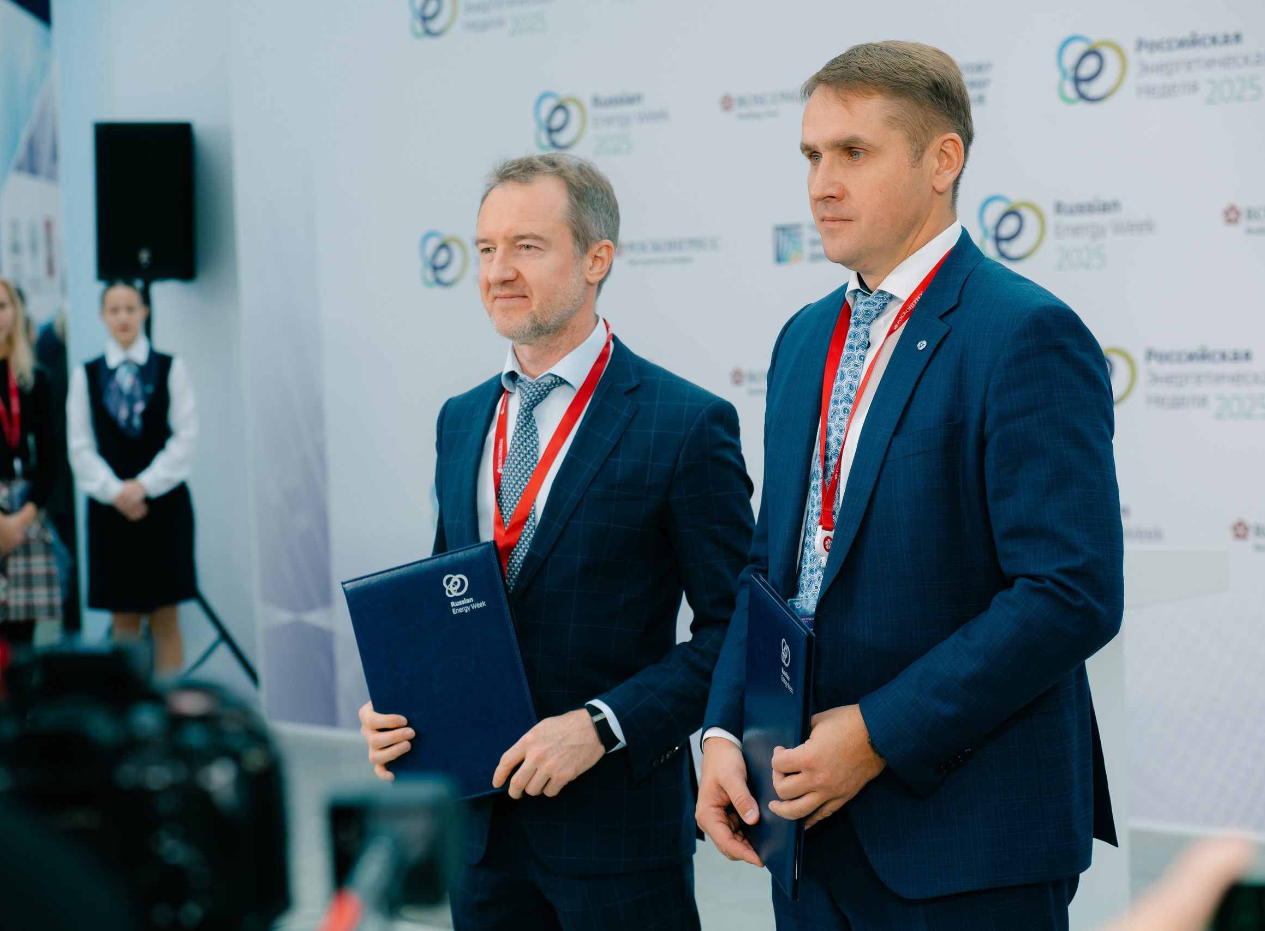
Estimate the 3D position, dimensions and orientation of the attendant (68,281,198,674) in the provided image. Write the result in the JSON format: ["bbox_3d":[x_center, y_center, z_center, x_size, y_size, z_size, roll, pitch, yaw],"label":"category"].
[{"bbox_3d":[-1.718,0.197,9.452,0.470,1.670,0.310,-3,4,-16],"label":"attendant"}]

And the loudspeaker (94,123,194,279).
[{"bbox_3d":[-1.902,-1.030,10.600,0.380,0.610,0.360,-1,4,-7],"label":"loudspeaker"}]

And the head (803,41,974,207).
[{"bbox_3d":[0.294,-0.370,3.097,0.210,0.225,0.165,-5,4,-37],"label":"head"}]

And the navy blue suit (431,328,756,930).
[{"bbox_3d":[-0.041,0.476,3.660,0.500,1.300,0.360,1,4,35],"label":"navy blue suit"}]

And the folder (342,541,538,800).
[{"bbox_3d":[-0.236,0.275,3.482,0.218,0.308,0.018,-16,-4,20],"label":"folder"}]

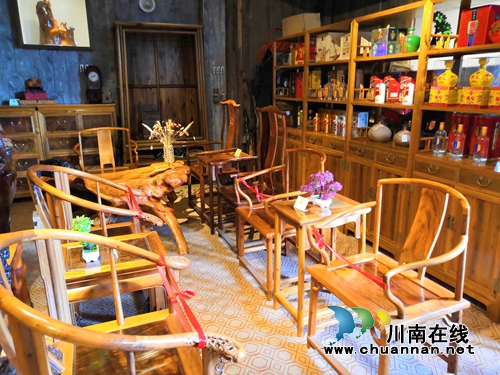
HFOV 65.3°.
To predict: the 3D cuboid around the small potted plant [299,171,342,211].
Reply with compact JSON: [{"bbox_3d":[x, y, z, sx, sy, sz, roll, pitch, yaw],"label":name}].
[{"bbox_3d":[0.435,0.020,2.454,0.179,0.186,0.214,-7,16,-24],"label":"small potted plant"}]

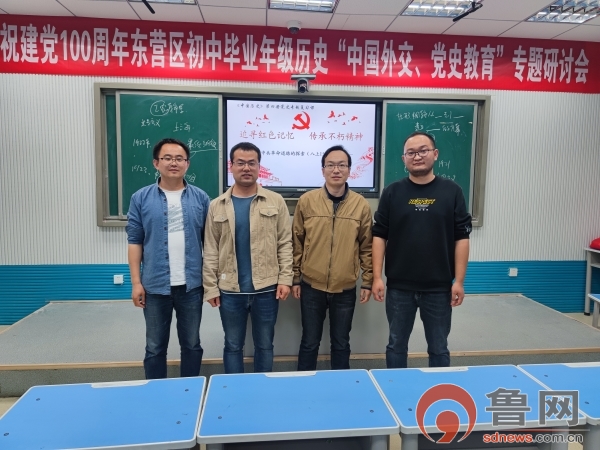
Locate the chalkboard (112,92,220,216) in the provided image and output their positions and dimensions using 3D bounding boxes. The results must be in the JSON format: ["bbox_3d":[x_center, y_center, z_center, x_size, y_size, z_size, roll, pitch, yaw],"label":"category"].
[{"bbox_3d":[-1.288,-0.689,4.343,1.024,1.226,0.050,0,6,-6],"label":"chalkboard"}]

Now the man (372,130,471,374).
[{"bbox_3d":[0.673,0.366,2.449,0.529,1.759,0.310,1,6,7],"label":"man"}]

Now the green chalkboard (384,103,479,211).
[{"bbox_3d":[1.367,-0.688,4.619,1.034,1.221,0.050,0,6,-6],"label":"green chalkboard"}]

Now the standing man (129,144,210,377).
[{"bbox_3d":[-0.723,0.385,2.392,0.442,1.700,0.290,0,6,-11],"label":"standing man"}]

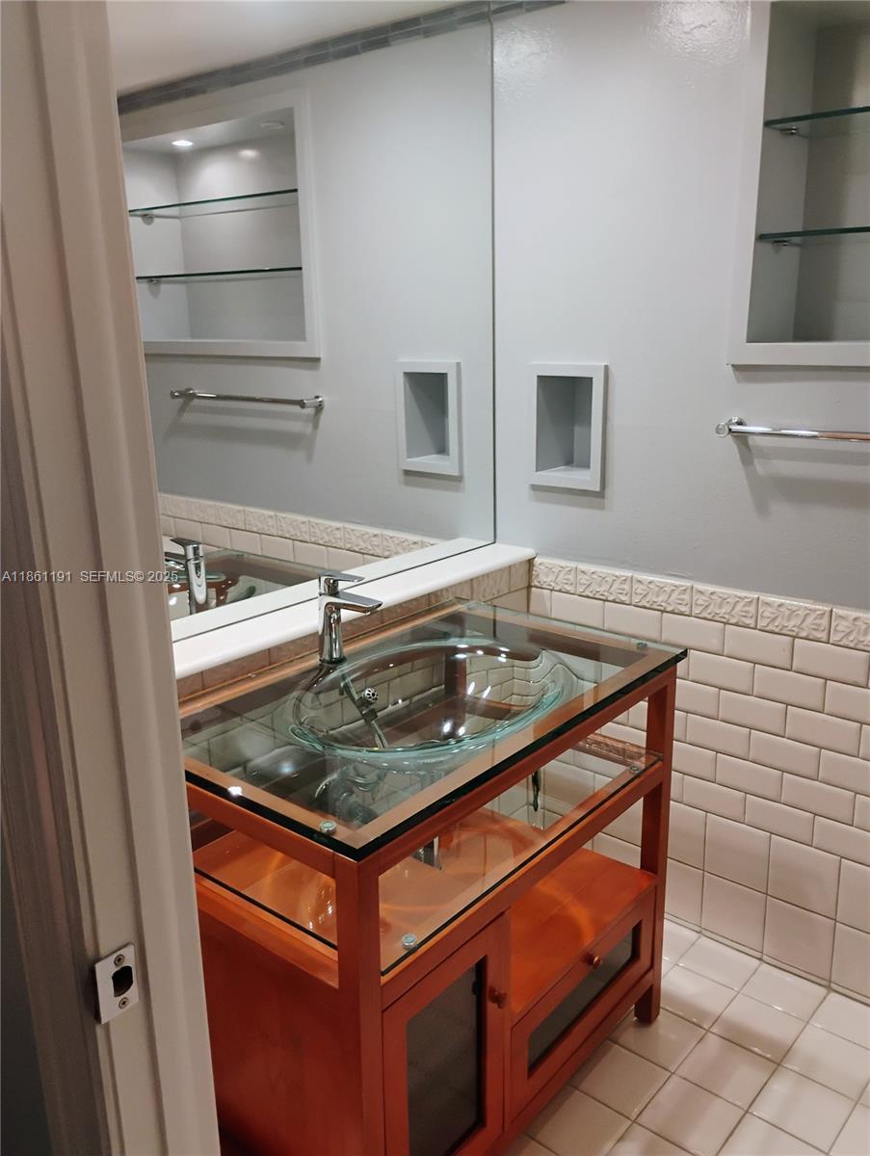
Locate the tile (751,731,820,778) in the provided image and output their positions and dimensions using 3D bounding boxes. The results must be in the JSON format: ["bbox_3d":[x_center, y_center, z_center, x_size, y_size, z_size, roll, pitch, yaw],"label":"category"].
[{"bbox_3d":[0.767,0.386,2.053,0.152,0.076,0.009,11,20,40],"label":"tile"}]

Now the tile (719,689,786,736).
[{"bbox_3d":[0.708,0.300,2.085,0.152,0.076,0.010,11,19,40],"label":"tile"}]

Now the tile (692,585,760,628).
[{"bbox_3d":[0.643,0.062,2.074,0.152,0.076,0.011,11,20,40],"label":"tile"}]

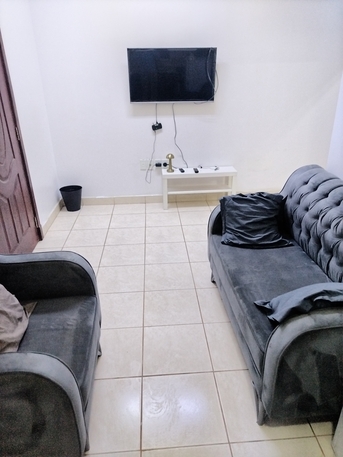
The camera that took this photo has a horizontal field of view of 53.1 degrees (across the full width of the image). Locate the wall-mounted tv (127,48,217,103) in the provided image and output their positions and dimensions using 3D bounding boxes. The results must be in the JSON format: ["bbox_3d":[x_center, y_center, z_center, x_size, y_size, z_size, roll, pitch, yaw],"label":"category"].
[{"bbox_3d":[0.012,-1.693,3.822,0.953,0.561,0.075,-1,31,0],"label":"wall-mounted tv"}]

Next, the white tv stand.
[{"bbox_3d":[0.351,-0.513,4.369,0.903,0.446,0.262,-3,25,-2],"label":"white tv stand"}]

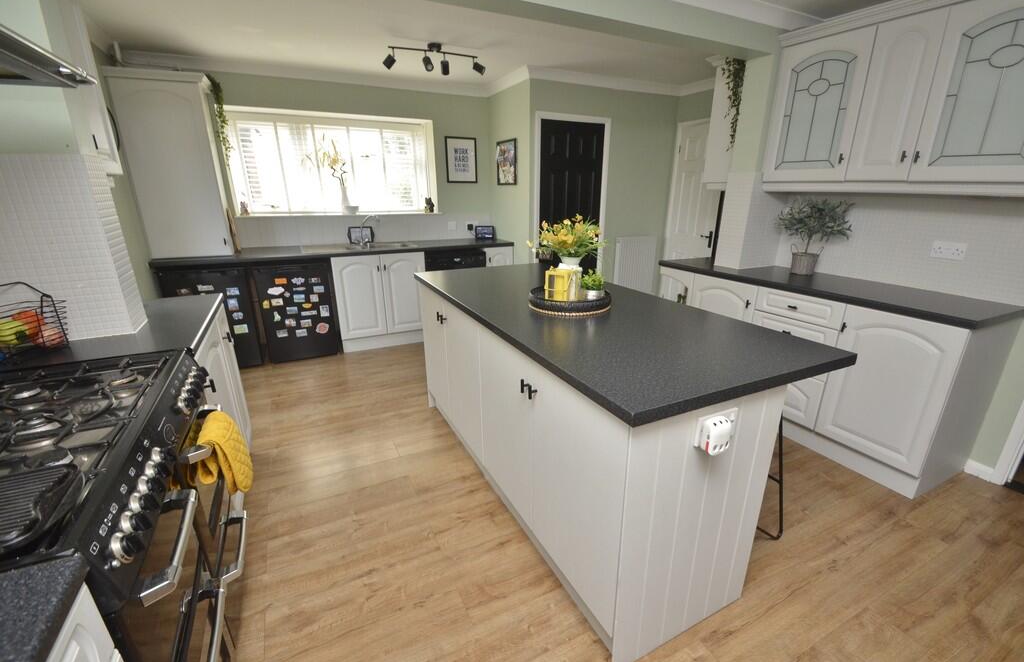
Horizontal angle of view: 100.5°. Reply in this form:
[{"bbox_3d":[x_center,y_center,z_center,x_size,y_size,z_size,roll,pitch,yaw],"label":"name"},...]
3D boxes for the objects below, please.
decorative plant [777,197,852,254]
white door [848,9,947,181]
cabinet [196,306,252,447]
[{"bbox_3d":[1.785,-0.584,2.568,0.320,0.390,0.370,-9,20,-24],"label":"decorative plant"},{"bbox_3d":[1.844,-1.102,2.059,0.022,0.717,0.272,-9,20,-25],"label":"white door"},{"bbox_3d":[-1.532,0.428,1.787,0.580,0.870,0.880,-9,20,-24],"label":"cabinet"}]

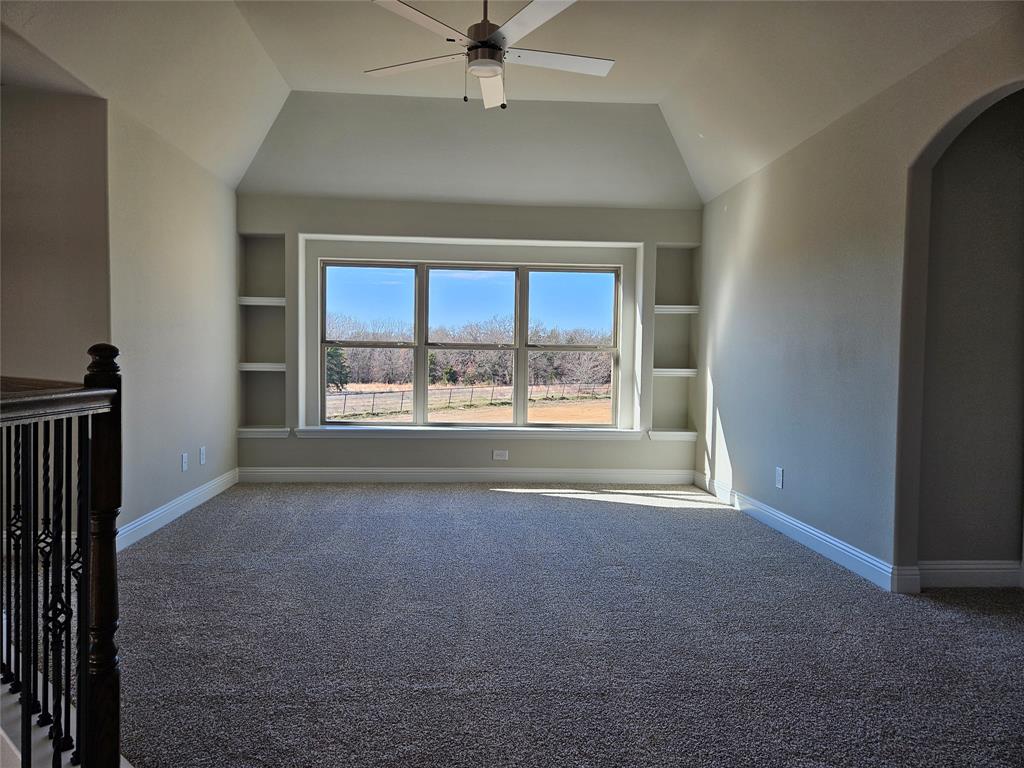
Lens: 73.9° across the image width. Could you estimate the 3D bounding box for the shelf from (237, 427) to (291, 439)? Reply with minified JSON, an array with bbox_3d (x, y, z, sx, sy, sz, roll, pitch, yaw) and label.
[{"bbox_3d":[-2.088,0.406,5.828,0.428,0.078,0.266,1,2,-4],"label":"shelf"}]

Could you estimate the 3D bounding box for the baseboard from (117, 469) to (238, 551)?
[{"bbox_3d":[-2.229,0.817,4.687,0.018,0.126,2.077,1,2,-4],"label":"baseboard"}]

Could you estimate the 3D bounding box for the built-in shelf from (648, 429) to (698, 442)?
[{"bbox_3d":[1.402,0.452,6.093,0.437,0.078,0.266,1,2,-4],"label":"built-in shelf"}]

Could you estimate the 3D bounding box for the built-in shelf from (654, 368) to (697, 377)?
[{"bbox_3d":[1.426,-0.104,6.079,0.402,0.064,0.250,1,2,-4],"label":"built-in shelf"}]

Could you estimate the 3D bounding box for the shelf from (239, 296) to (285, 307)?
[{"bbox_3d":[-2.089,-0.694,5.789,0.386,0.064,0.250,1,2,-4],"label":"shelf"}]

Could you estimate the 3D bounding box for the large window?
[{"bbox_3d":[-0.355,-0.345,6.110,2.658,1.450,0.083,1,2,-4],"label":"large window"}]

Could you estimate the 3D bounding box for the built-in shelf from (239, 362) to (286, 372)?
[{"bbox_3d":[-2.098,-0.146,5.812,0.386,0.066,0.250,1,2,-4],"label":"built-in shelf"}]

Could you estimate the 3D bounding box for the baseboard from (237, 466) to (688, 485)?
[{"bbox_3d":[-0.339,0.797,5.880,3.936,0.126,0.018,1,2,-4],"label":"baseboard"}]

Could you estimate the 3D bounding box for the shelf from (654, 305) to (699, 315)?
[{"bbox_3d":[1.433,-0.659,6.056,0.399,0.067,0.250,1,2,-4],"label":"shelf"}]

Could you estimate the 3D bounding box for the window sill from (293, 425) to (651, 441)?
[{"bbox_3d":[-0.346,0.429,5.961,2.987,0.089,0.280,1,2,-4],"label":"window sill"}]

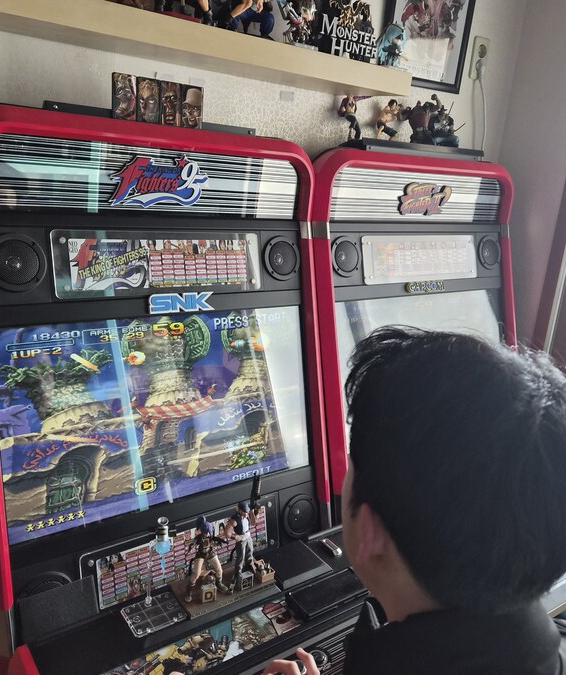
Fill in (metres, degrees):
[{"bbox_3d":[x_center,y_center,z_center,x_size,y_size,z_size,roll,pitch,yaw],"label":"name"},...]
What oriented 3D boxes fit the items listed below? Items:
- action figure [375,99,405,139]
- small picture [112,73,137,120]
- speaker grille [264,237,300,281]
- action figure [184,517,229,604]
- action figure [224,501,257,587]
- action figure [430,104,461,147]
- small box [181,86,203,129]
[{"bbox_3d":[0.298,-0.605,1.655,0.065,0.115,0.070,17,19,38],"label":"action figure"},{"bbox_3d":[-0.310,-0.470,1.170,0.052,0.085,0.015,-6,19,-36],"label":"small picture"},{"bbox_3d":[-0.001,-0.191,1.440,0.104,0.104,0.020,-6,9,-35],"label":"speaker grille"},{"bbox_3d":[-0.152,0.449,1.210,0.085,0.182,0.065,-2,17,-25],"label":"action figure"},{"bbox_3d":[-0.093,0.437,1.262,0.080,0.185,0.070,-6,19,-36],"label":"action figure"},{"bbox_3d":[0.485,-0.630,1.784,0.088,0.124,0.080,-3,17,-27],"label":"action figure"},{"bbox_3d":[-0.193,-0.481,1.260,0.050,0.088,0.015,-6,19,-35],"label":"small box"}]

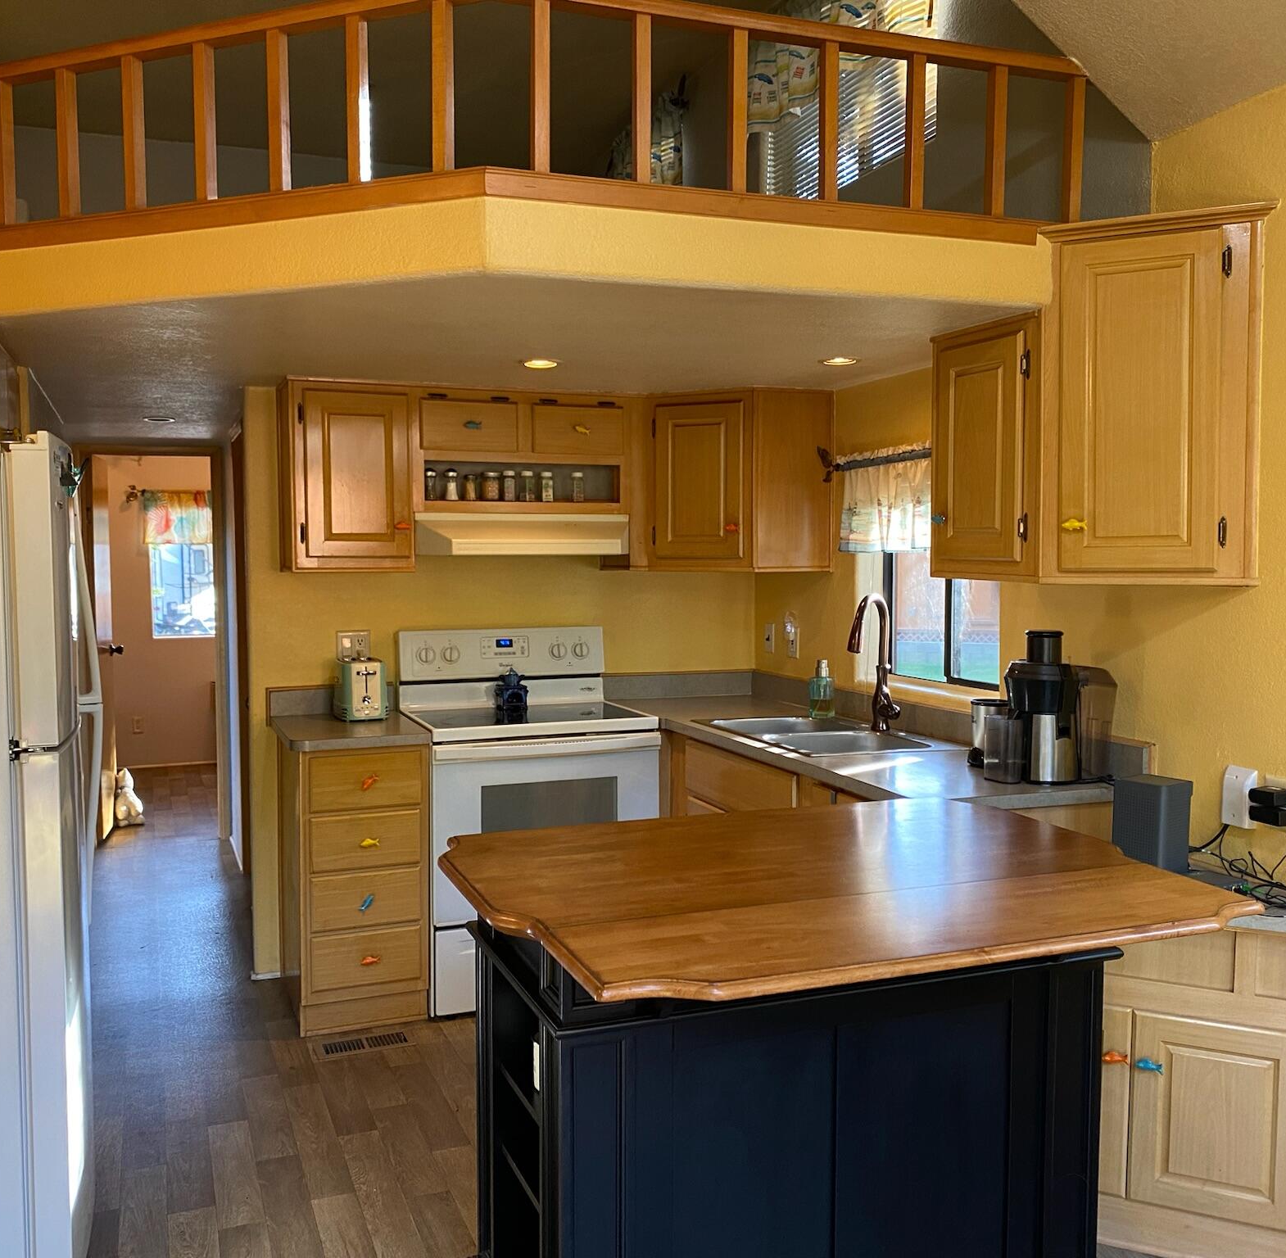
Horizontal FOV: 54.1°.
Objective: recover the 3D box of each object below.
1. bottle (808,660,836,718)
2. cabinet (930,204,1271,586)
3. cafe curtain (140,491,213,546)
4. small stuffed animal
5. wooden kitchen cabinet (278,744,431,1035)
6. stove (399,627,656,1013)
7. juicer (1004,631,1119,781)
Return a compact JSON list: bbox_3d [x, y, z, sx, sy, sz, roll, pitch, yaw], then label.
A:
[{"bbox_3d":[0.618,0.202,4.333,0.083,0.200,0.075,1,4,14],"label":"bottle"},{"bbox_3d":[1.042,-0.515,2.991,0.330,0.810,0.780,-1,4,-21],"label":"cabinet"},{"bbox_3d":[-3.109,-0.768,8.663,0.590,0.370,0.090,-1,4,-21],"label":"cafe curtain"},{"bbox_3d":[-2.809,0.910,6.885,0.150,0.315,0.170,0,3,6],"label":"small stuffed animal"},{"bbox_3d":[-0.984,0.786,4.206,0.400,0.877,0.630,-1,4,-21],"label":"wooden kitchen cabinet"},{"bbox_3d":[-0.404,0.615,4.370,0.758,1.196,0.680,-1,4,-21],"label":"stove"},{"bbox_3d":[1.031,0.190,3.131,0.270,0.366,0.200,0,3,3],"label":"juicer"}]

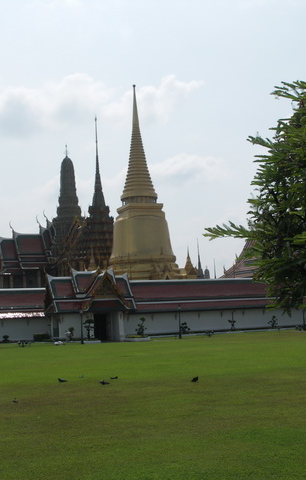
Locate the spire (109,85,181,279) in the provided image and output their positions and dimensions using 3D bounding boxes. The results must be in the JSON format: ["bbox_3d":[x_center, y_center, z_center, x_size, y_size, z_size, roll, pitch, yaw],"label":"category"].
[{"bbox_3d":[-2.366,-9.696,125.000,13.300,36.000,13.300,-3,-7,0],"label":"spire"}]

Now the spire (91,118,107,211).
[{"bbox_3d":[-11.429,-15.897,146.000,3.400,20.000,3.400,0,-7,-20],"label":"spire"}]

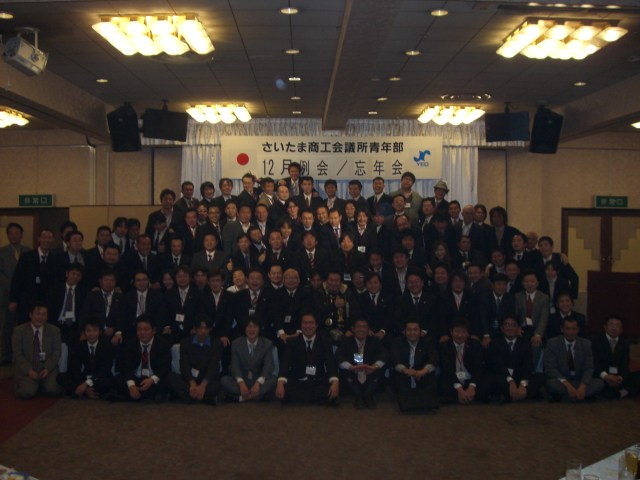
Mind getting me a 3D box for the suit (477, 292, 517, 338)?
[{"bbox_3d":[1.963,0.849,7.750,0.450,0.620,0.320,0,2,-1],"label":"suit"}]

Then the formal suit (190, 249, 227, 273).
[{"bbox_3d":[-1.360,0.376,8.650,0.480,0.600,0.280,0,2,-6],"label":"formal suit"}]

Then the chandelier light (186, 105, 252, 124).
[{"bbox_3d":[-1.469,-1.869,10.530,0.860,0.170,0.800,0,2,-1],"label":"chandelier light"}]

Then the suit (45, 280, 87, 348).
[{"bbox_3d":[-2.803,0.816,7.800,0.490,0.740,0.360,0,2,-13],"label":"suit"}]

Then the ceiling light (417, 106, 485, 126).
[{"bbox_3d":[2.017,-1.879,10.704,0.860,0.170,0.800,0,2,-1],"label":"ceiling light"}]

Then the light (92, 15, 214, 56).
[{"bbox_3d":[-1.400,-1.746,6.056,0.880,0.160,0.830,0,2,-1],"label":"light"}]

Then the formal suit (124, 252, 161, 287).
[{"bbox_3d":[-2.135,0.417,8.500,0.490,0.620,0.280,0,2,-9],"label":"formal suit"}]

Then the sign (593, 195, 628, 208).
[{"bbox_3d":[4.818,-0.624,11.600,0.530,0.190,0.090,0,2,-1],"label":"sign"}]

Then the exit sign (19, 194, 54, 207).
[{"bbox_3d":[-4.741,-0.644,11.750,0.590,0.205,0.100,0,2,-1],"label":"exit sign"}]

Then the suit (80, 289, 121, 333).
[{"bbox_3d":[-2.410,0.811,7.750,0.500,0.560,0.300,0,2,-9],"label":"suit"}]

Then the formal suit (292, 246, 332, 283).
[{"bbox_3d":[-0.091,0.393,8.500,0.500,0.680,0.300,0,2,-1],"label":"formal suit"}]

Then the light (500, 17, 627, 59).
[{"bbox_3d":[2.072,-1.704,6.059,0.860,0.170,0.800,0,2,-1],"label":"light"}]

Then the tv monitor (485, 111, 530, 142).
[{"bbox_3d":[2.661,-1.590,9.950,0.615,0.395,0.100,1,16,21],"label":"tv monitor"}]

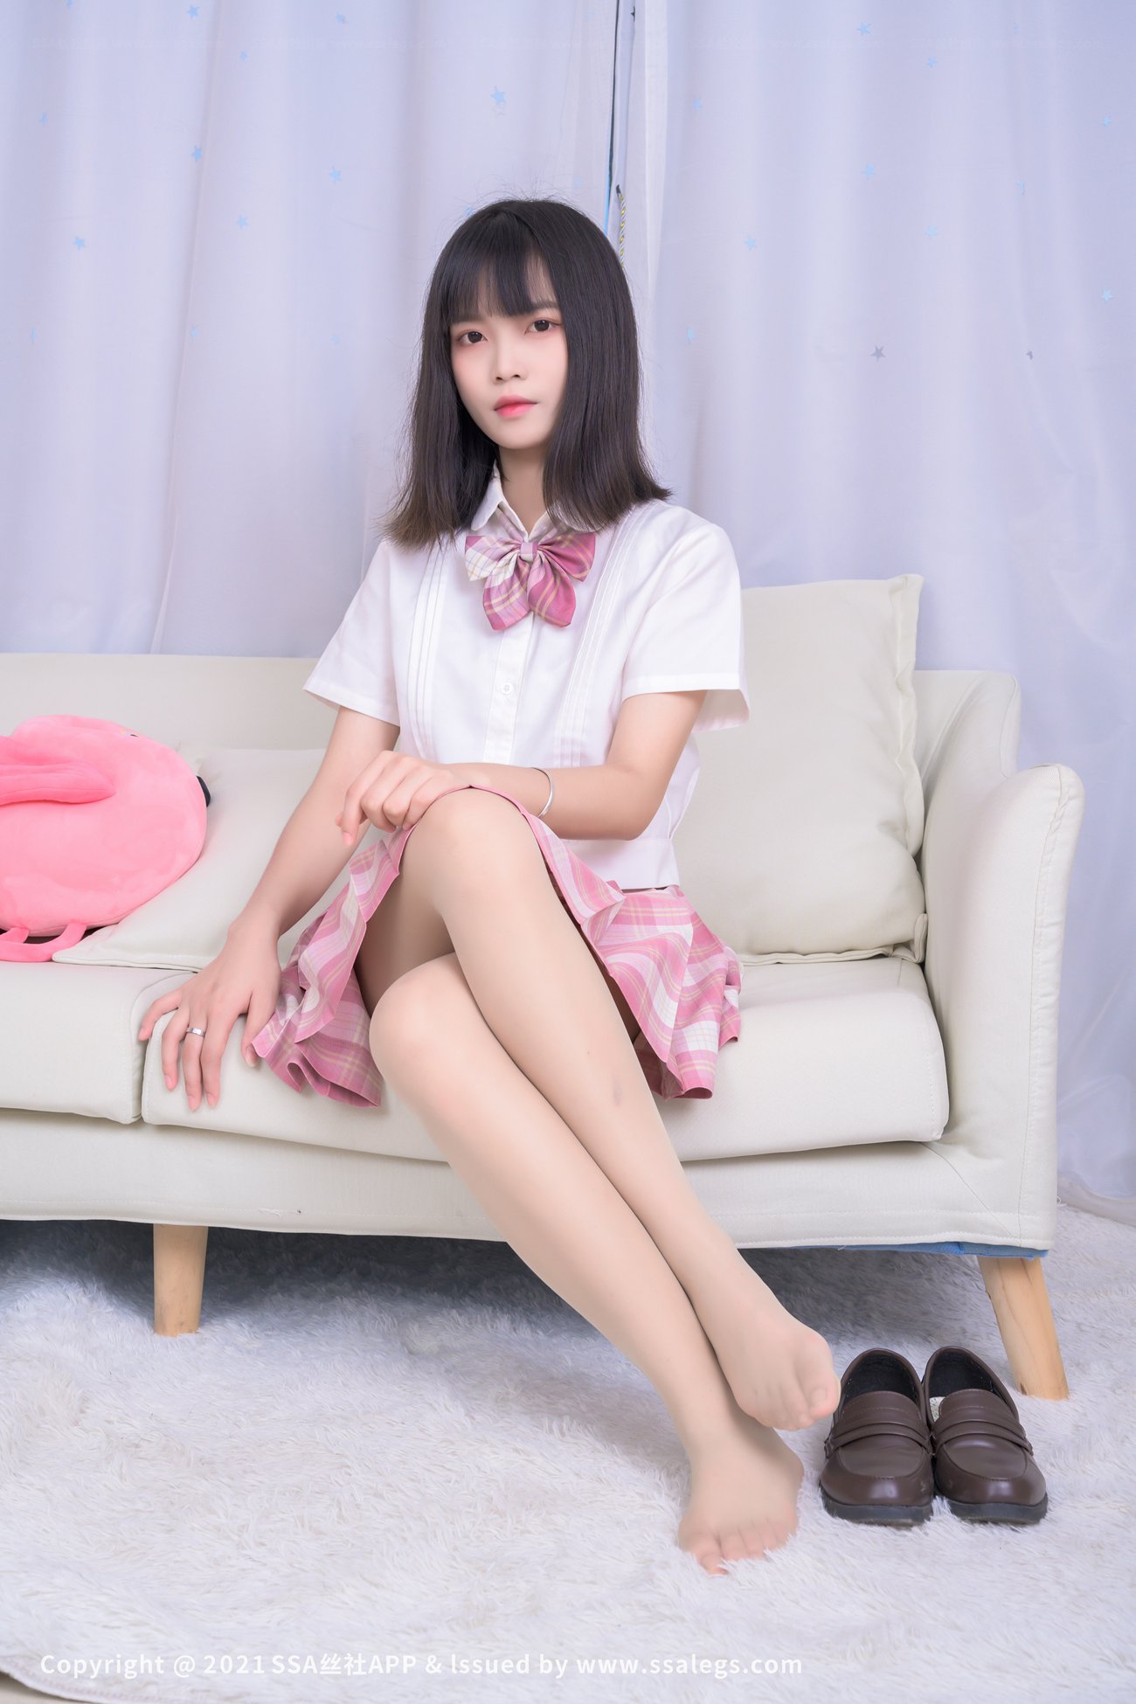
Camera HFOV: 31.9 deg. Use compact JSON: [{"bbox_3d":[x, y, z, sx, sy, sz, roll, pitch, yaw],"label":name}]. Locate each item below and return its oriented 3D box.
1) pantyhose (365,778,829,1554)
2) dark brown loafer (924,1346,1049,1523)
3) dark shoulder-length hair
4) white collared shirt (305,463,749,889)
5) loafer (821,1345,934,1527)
[{"bbox_3d":[0.027,0.229,1.751,0.432,0.585,0.565,2,5,8],"label":"pantyhose"},{"bbox_3d":[0.350,0.498,1.725,0.096,0.080,0.252,1,5,4],"label":"dark brown loafer"},{"bbox_3d":[-0.041,-0.439,1.860,0.265,0.325,0.230,2,5,15],"label":"dark shoulder-length hair"},{"bbox_3d":[-0.040,-0.164,1.860,0.410,0.400,0.270,2,5,14],"label":"white collared shirt"},{"bbox_3d":[0.267,0.496,1.725,0.096,0.080,0.252,2,5,9],"label":"loafer"}]

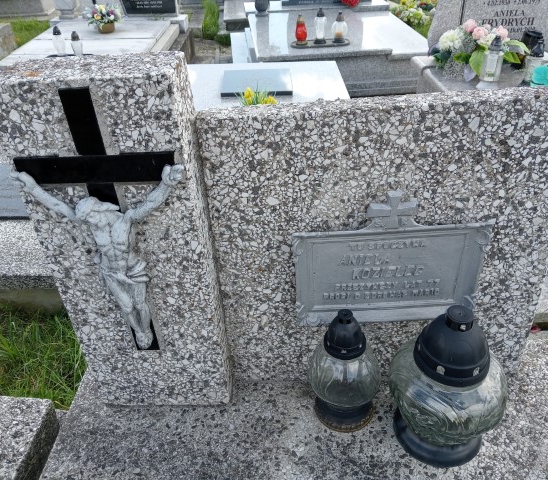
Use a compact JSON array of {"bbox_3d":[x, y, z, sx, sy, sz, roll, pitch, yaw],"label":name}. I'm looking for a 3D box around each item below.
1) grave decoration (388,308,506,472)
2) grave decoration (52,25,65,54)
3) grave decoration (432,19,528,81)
[{"bbox_3d":[0.318,0.251,0.953,0.211,0.308,0.211,-3,34,3],"label":"grave decoration"},{"bbox_3d":[-1.615,-1.486,3.858,0.088,0.204,0.088,-1,34,3],"label":"grave decoration"},{"bbox_3d":[1.171,-1.080,2.920,0.494,0.281,0.300,-1,34,3],"label":"grave decoration"}]

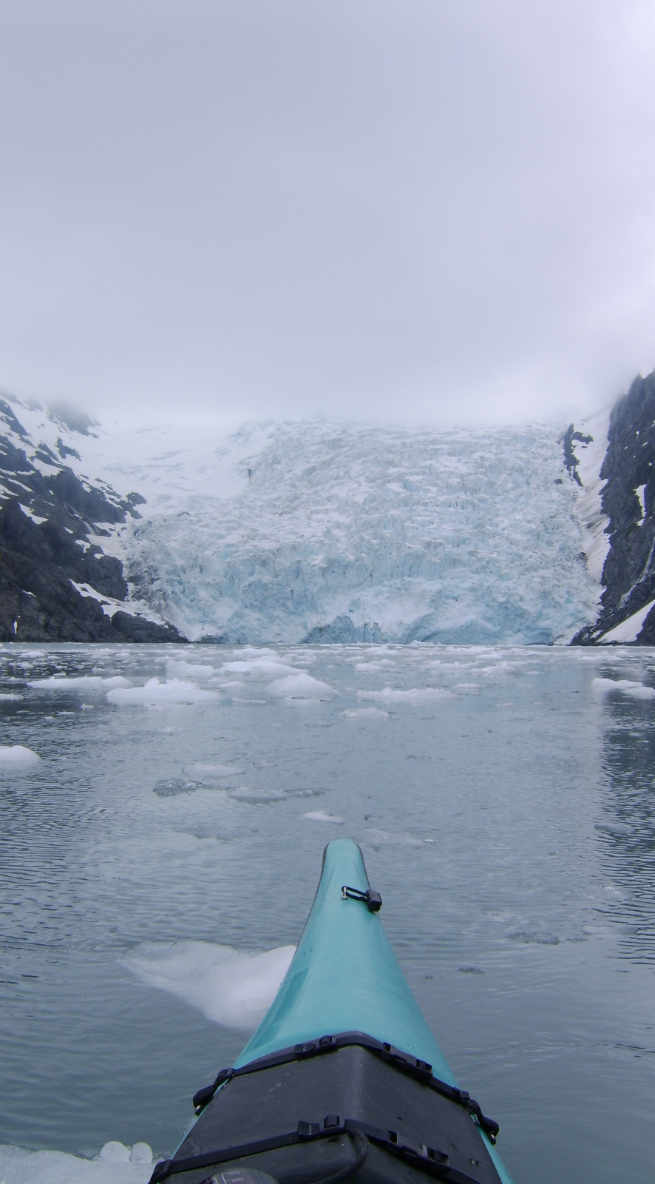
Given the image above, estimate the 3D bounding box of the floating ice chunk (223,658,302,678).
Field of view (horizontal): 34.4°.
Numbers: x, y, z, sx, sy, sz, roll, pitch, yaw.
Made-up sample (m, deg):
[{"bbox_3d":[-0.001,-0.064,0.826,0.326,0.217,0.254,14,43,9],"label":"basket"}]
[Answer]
[{"bbox_3d":[-1.651,1.935,27.453,2.110,0.400,1.200,0,-3,-3],"label":"floating ice chunk"}]

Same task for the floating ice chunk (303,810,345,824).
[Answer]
[{"bbox_3d":[-0.017,1.025,4.861,0.189,0.045,0.150,0,-3,0],"label":"floating ice chunk"}]

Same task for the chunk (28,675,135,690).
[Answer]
[{"bbox_3d":[-4.532,1.623,19.431,1.880,0.220,0.950,1,-3,-13],"label":"chunk"}]

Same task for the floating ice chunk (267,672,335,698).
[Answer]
[{"bbox_3d":[-0.405,1.464,16.914,1.052,0.340,0.850,0,-3,-1],"label":"floating ice chunk"}]

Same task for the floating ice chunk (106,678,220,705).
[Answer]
[{"bbox_3d":[-2.337,1.374,15.063,1.600,0.320,0.950,1,-3,-9],"label":"floating ice chunk"}]

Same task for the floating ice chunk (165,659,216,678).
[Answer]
[{"bbox_3d":[-3.446,1.905,26.617,1.241,0.360,0.950,1,-3,-7],"label":"floating ice chunk"}]

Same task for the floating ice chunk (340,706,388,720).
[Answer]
[{"bbox_3d":[0.412,1.326,11.665,0.504,0.110,0.380,0,-3,2],"label":"floating ice chunk"}]

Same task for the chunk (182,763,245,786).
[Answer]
[{"bbox_3d":[-0.708,1.094,6.520,0.372,0.060,0.300,1,-3,-6],"label":"chunk"}]

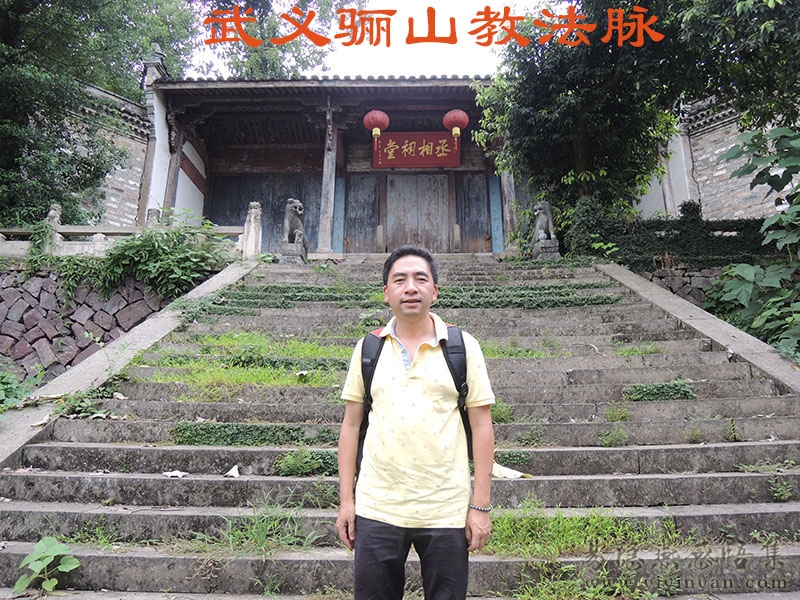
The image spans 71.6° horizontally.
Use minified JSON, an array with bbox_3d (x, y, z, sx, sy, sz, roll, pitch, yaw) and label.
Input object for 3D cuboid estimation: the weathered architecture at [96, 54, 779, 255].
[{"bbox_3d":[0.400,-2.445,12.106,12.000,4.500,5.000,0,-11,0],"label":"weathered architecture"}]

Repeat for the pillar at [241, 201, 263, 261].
[{"bbox_3d":[-2.566,-1.203,9.668,0.270,1.030,0.270,0,-11,0],"label":"pillar"}]

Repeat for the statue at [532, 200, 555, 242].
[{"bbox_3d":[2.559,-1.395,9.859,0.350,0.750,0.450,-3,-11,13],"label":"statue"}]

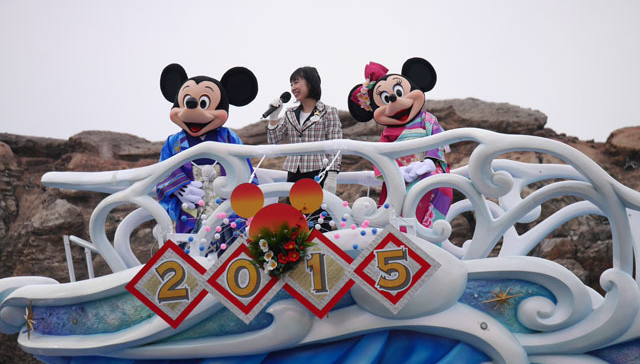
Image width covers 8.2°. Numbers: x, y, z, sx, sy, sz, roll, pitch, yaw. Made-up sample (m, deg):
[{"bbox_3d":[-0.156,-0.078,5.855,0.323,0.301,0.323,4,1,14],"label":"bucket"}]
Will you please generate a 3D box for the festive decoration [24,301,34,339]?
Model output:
[{"bbox_3d":[-2.130,1.015,32.800,0.075,0.290,0.210,-2,-5,-11],"label":"festive decoration"}]

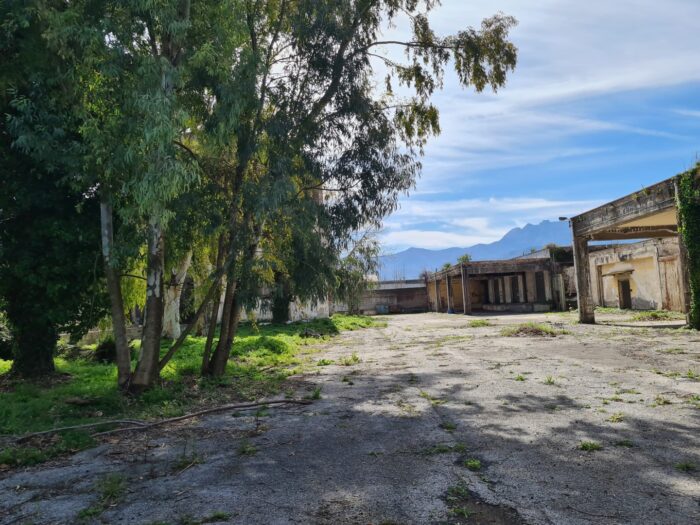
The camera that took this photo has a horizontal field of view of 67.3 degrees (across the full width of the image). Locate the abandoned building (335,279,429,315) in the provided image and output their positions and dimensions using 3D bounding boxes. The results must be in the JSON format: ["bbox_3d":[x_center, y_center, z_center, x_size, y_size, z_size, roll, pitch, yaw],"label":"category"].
[{"bbox_3d":[3.663,3.982,61.555,11.200,4.000,7.000,-3,-4,1],"label":"abandoned building"}]

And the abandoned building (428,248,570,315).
[{"bbox_3d":[13.804,2.330,50.834,8.800,4.700,15.500,-3,-4,1],"label":"abandoned building"}]

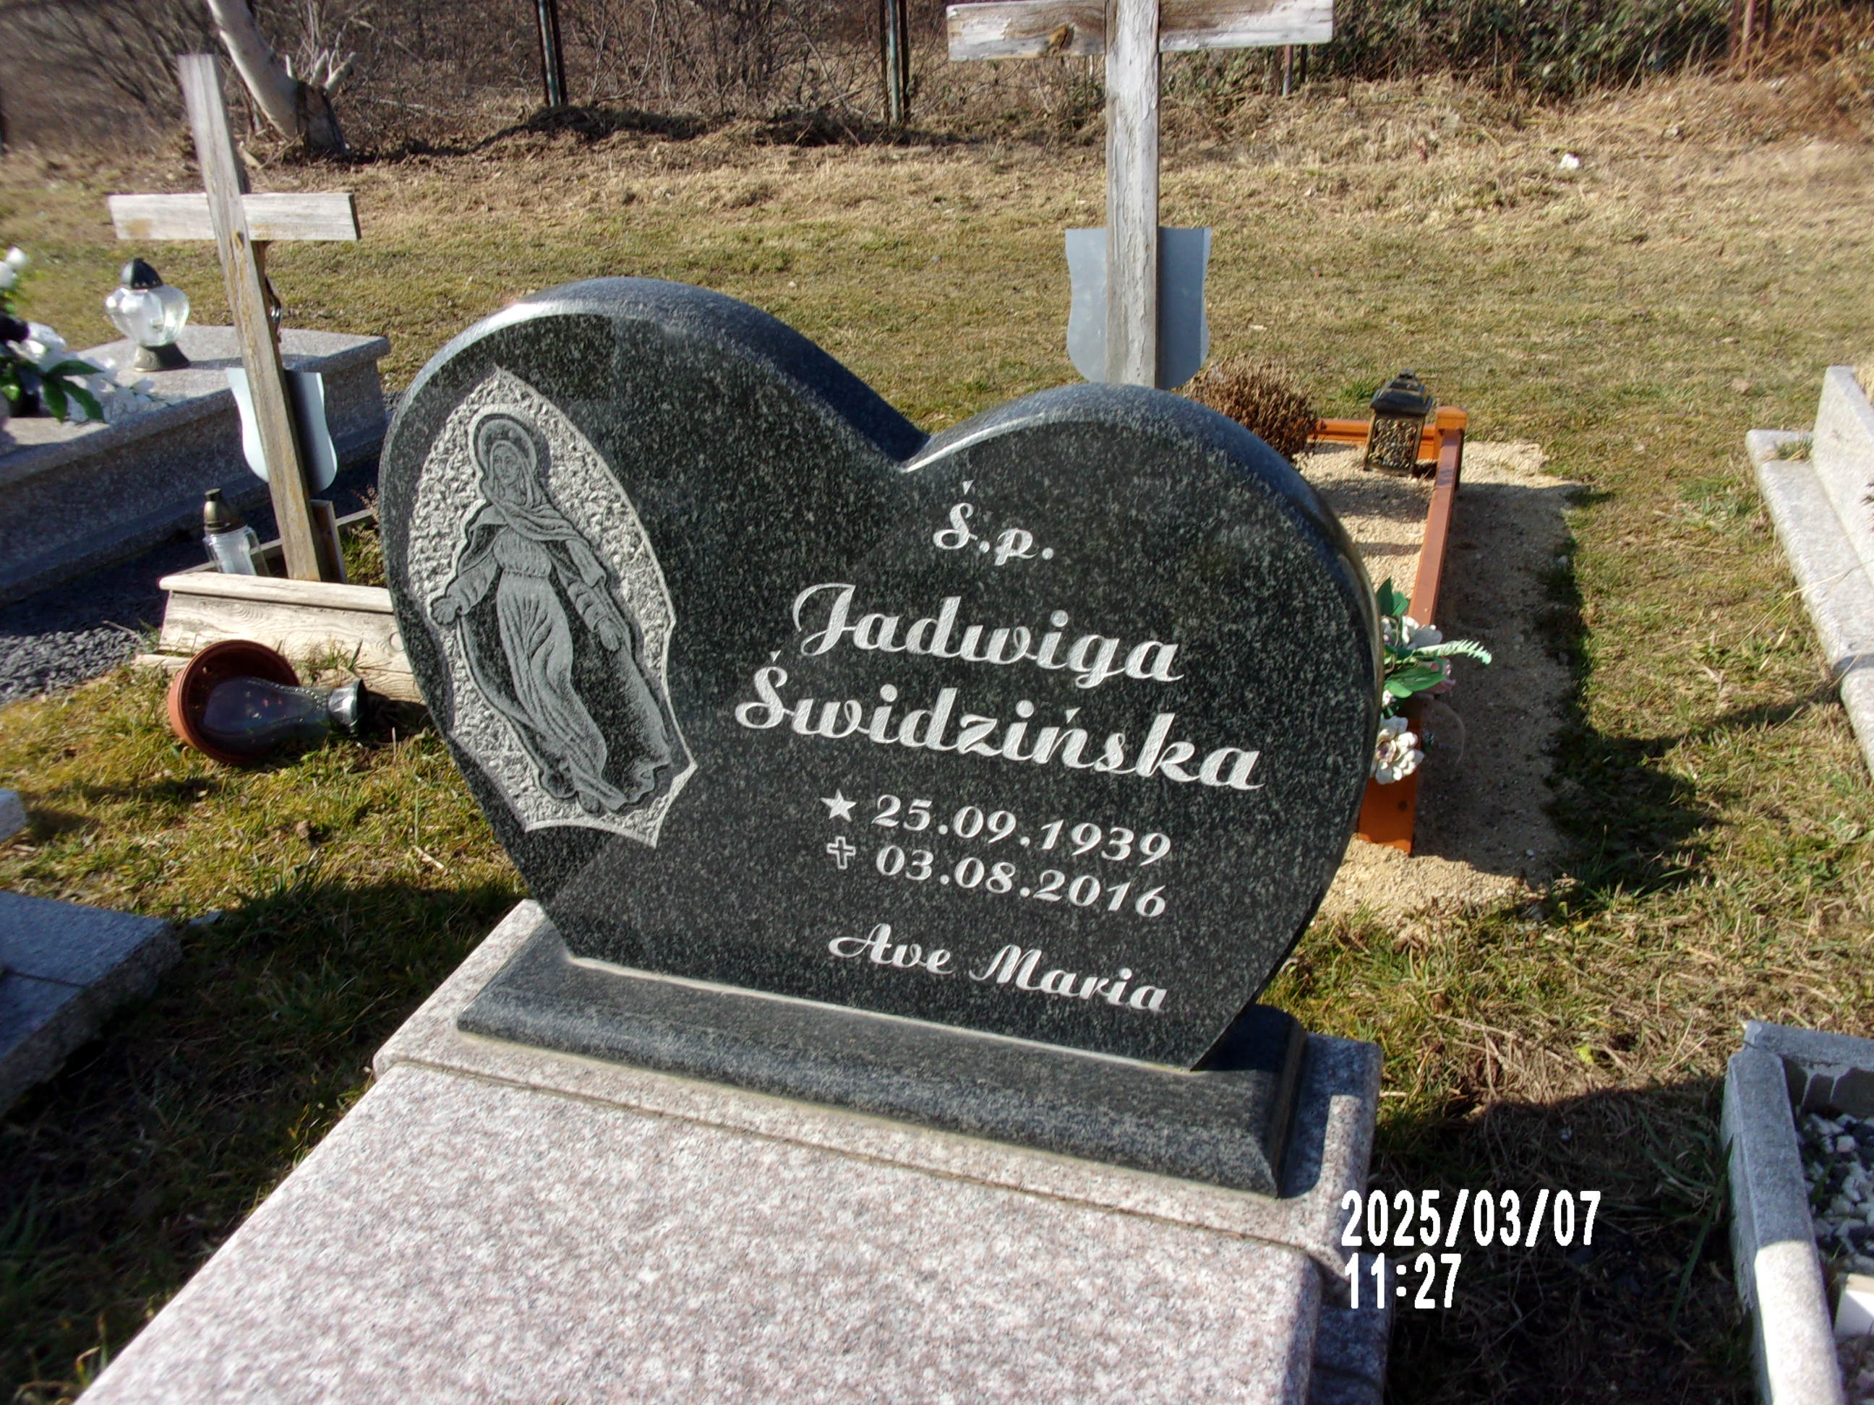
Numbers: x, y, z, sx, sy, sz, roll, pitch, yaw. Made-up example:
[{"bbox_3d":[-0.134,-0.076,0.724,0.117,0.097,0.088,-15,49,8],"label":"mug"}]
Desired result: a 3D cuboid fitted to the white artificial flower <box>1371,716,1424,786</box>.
[{"bbox_3d":[0.643,0.067,2.130,0.090,0.095,0.060,7,27,17],"label":"white artificial flower"}]

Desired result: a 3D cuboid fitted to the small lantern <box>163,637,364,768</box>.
[{"bbox_3d":[-1.143,0.001,2.587,0.310,0.195,0.195,-6,26,-8],"label":"small lantern"}]

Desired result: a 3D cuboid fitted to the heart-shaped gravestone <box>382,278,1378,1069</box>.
[{"bbox_3d":[-0.079,0.007,1.560,1.000,0.830,0.260,7,27,17],"label":"heart-shaped gravestone"}]

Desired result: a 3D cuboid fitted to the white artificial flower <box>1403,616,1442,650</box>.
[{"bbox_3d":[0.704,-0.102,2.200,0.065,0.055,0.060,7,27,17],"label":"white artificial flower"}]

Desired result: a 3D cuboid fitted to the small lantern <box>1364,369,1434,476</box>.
[{"bbox_3d":[1.146,-0.694,3.750,0.150,0.245,0.150,7,27,17],"label":"small lantern"}]

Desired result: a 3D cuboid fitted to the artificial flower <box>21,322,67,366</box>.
[{"bbox_3d":[-2.170,-0.873,3.680,0.110,0.100,0.090,-16,29,-27],"label":"artificial flower"}]

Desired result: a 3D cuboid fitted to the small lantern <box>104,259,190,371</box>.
[{"bbox_3d":[-2.082,-1.024,4.000,0.210,0.275,0.180,-14,29,-24],"label":"small lantern"}]

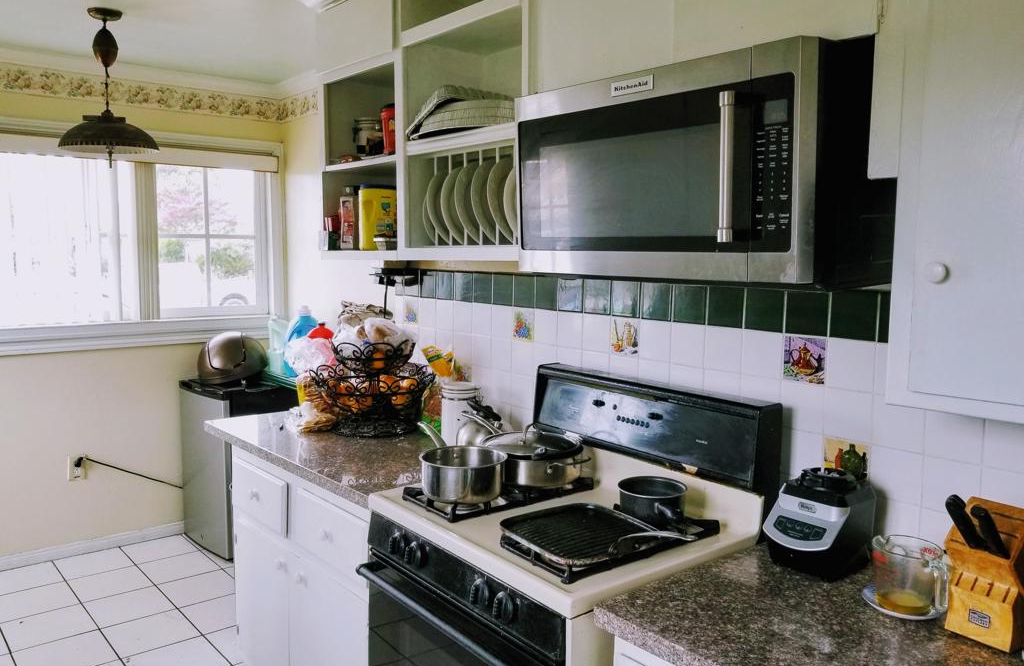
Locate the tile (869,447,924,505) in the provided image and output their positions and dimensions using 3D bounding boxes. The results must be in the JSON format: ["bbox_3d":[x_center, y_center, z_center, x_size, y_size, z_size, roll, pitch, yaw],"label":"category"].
[{"bbox_3d":[0.812,0.298,1.624,0.010,0.108,0.108,-3,7,-40],"label":"tile"}]

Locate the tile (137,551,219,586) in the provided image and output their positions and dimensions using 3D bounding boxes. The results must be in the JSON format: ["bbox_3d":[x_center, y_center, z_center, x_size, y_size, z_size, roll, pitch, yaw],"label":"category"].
[{"bbox_3d":[-1.647,1.161,3.806,0.304,0.010,0.304,-5,8,-41],"label":"tile"}]

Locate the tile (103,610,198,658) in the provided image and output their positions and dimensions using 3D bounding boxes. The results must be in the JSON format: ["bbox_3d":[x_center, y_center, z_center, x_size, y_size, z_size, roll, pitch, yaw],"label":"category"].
[{"bbox_3d":[-1.474,1.226,3.138,0.304,0.010,0.304,-3,7,-41],"label":"tile"}]

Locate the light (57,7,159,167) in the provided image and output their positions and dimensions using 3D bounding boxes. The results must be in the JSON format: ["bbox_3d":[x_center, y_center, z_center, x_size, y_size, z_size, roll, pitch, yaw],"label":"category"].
[{"bbox_3d":[-1.609,-0.965,3.059,0.365,0.597,0.365,-4,8,-40],"label":"light"}]

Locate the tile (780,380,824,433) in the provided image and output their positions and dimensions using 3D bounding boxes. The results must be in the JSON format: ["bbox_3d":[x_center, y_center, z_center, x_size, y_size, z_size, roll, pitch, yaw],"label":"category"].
[{"bbox_3d":[0.689,0.175,1.820,0.009,0.108,0.108,-5,8,-40],"label":"tile"}]

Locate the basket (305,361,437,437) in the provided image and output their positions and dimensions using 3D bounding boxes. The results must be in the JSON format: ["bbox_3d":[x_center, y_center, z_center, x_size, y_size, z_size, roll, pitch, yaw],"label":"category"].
[{"bbox_3d":[-0.511,0.248,2.837,0.450,0.205,0.450,1,6,0],"label":"basket"}]

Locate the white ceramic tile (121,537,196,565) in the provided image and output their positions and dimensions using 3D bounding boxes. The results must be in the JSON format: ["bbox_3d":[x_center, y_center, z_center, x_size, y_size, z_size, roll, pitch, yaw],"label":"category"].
[{"bbox_3d":[-1.849,1.135,4.033,0.303,0.010,0.303,-3,7,-41],"label":"white ceramic tile"}]

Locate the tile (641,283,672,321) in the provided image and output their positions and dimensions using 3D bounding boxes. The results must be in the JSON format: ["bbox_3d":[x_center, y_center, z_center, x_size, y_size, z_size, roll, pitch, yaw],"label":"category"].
[{"bbox_3d":[0.397,-0.087,2.093,0.008,0.108,0.108,-3,7,-40],"label":"tile"}]

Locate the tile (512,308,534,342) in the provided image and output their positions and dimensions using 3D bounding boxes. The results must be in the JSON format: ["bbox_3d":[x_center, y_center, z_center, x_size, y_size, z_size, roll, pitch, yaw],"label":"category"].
[{"bbox_3d":[0.041,-0.027,2.555,0.009,0.108,0.108,-5,8,-40],"label":"tile"}]

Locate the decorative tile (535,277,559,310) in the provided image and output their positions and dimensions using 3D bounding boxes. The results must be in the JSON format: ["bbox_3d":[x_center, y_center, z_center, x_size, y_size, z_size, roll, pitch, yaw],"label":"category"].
[{"bbox_3d":[0.114,-0.131,2.460,0.009,0.108,0.108,-5,8,-40],"label":"decorative tile"}]

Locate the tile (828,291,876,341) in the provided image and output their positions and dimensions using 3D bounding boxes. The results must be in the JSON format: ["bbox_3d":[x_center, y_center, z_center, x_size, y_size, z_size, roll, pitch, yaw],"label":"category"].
[{"bbox_3d":[0.760,-0.036,1.702,0.010,0.105,0.108,-4,8,-40],"label":"tile"}]

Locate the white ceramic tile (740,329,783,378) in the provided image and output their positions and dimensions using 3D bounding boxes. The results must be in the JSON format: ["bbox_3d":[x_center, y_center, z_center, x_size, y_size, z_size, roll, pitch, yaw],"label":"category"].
[{"bbox_3d":[0.604,0.050,1.848,0.010,0.107,0.107,-3,7,-40],"label":"white ceramic tile"}]

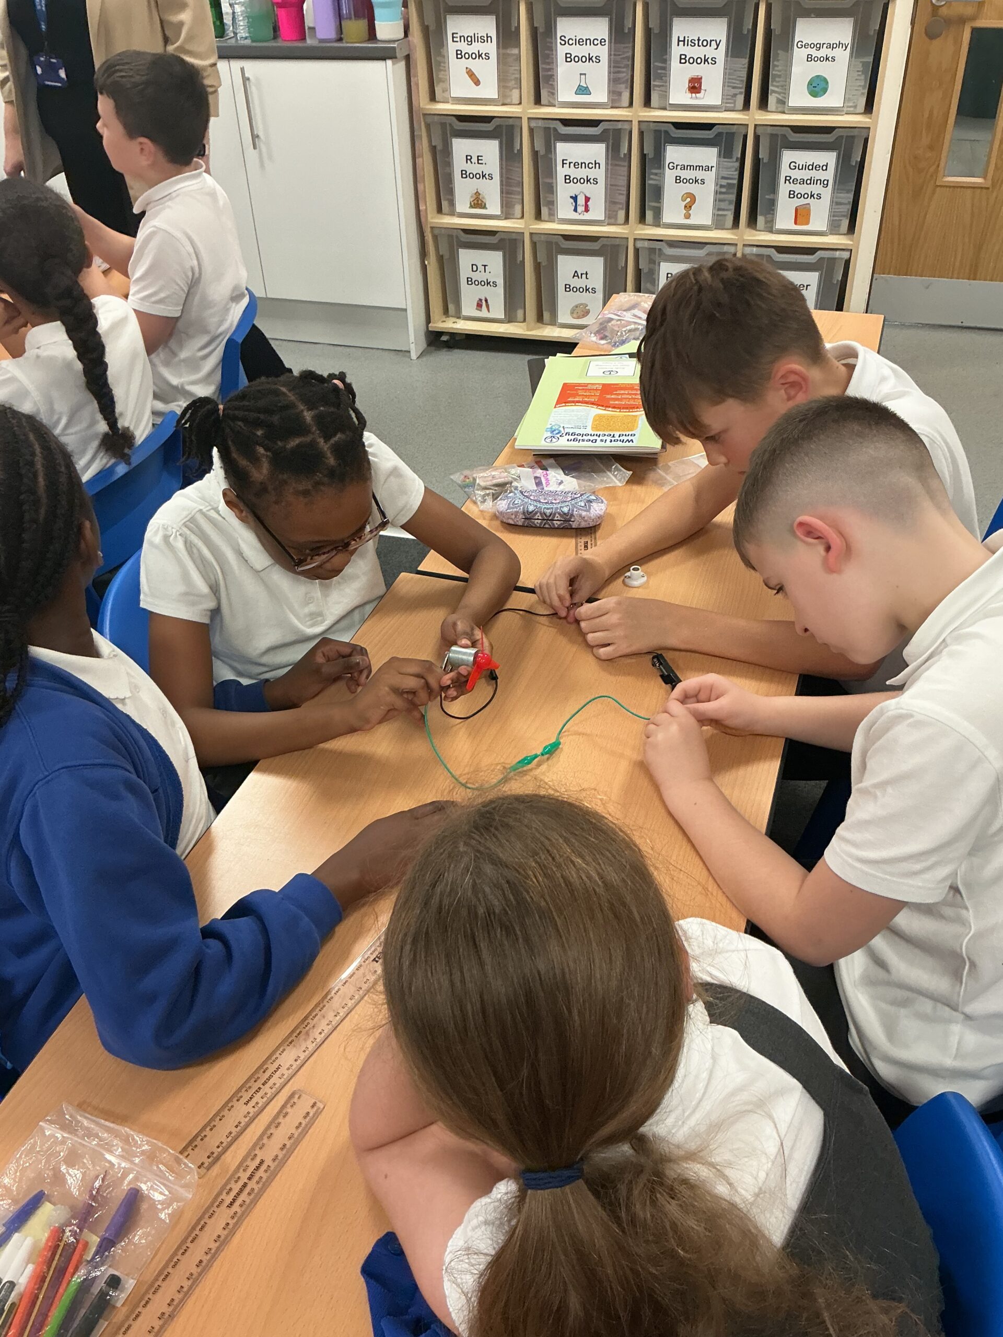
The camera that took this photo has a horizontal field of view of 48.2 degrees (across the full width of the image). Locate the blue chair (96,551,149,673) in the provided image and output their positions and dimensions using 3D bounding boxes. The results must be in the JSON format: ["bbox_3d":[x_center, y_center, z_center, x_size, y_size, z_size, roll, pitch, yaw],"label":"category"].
[{"bbox_3d":[-0.260,0.132,1.671,0.460,0.710,0.430,16,42,23],"label":"blue chair"}]

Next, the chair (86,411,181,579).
[{"bbox_3d":[-0.776,-0.062,1.957,0.460,0.710,0.430,14,41,21],"label":"chair"}]

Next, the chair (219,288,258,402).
[{"bbox_3d":[-0.683,-0.477,2.491,0.460,0.710,0.430,1,38,5],"label":"chair"}]

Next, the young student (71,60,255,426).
[{"bbox_3d":[-0.739,-0.710,2.452,0.580,1.130,0.420,4,38,9],"label":"young student"}]

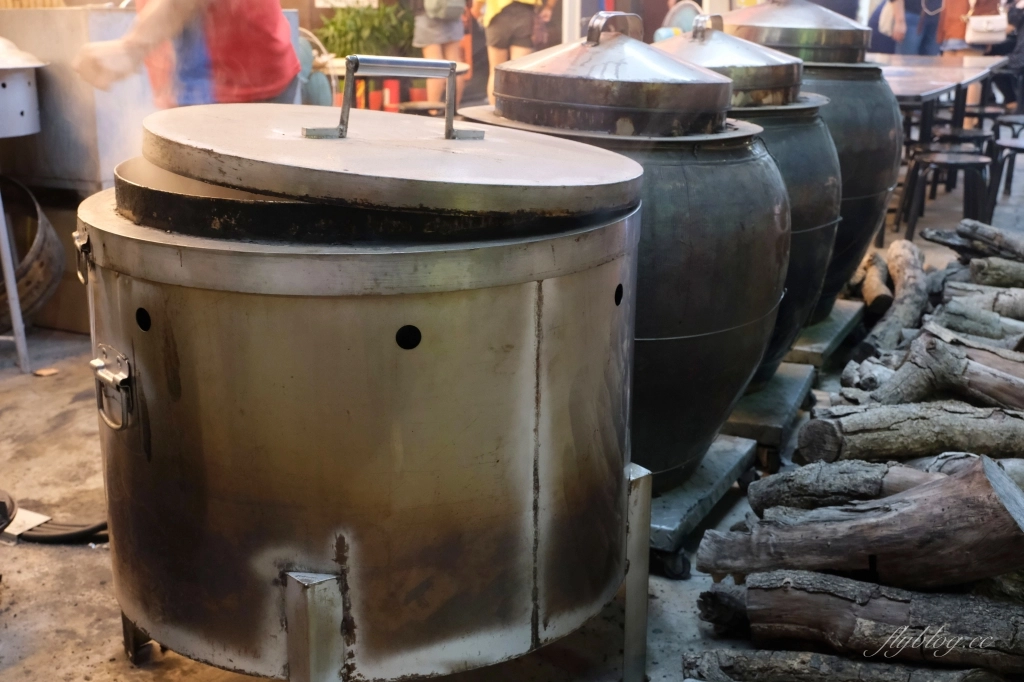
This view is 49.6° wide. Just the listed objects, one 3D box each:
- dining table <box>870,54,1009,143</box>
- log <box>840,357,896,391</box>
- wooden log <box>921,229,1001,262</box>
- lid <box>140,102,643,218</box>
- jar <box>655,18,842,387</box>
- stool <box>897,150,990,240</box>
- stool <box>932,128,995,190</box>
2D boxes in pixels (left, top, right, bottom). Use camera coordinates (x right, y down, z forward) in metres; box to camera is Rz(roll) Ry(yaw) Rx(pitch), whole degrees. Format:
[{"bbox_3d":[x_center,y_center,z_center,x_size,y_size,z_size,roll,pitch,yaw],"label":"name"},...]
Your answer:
[{"bbox_3d":[2.202,-1.274,6.714,0.940,0.700,3.200,9,19,26],"label":"dining table"},{"bbox_3d":[1.064,0.089,3.167,0.110,0.100,0.280,16,23,42],"label":"log"},{"bbox_3d":[1.932,-0.423,4.767,0.100,0.090,0.500,-8,19,-26],"label":"wooden log"},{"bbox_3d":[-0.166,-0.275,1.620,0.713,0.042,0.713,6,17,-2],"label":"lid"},{"bbox_3d":[0.473,-0.354,2.784,0.685,0.879,0.685,3,17,9],"label":"jar"},{"bbox_3d":[1.884,-0.564,4.800,0.360,0.450,0.360,0,17,0],"label":"stool"},{"bbox_3d":[2.303,-0.846,5.736,0.360,0.450,0.360,0,17,0],"label":"stool"}]

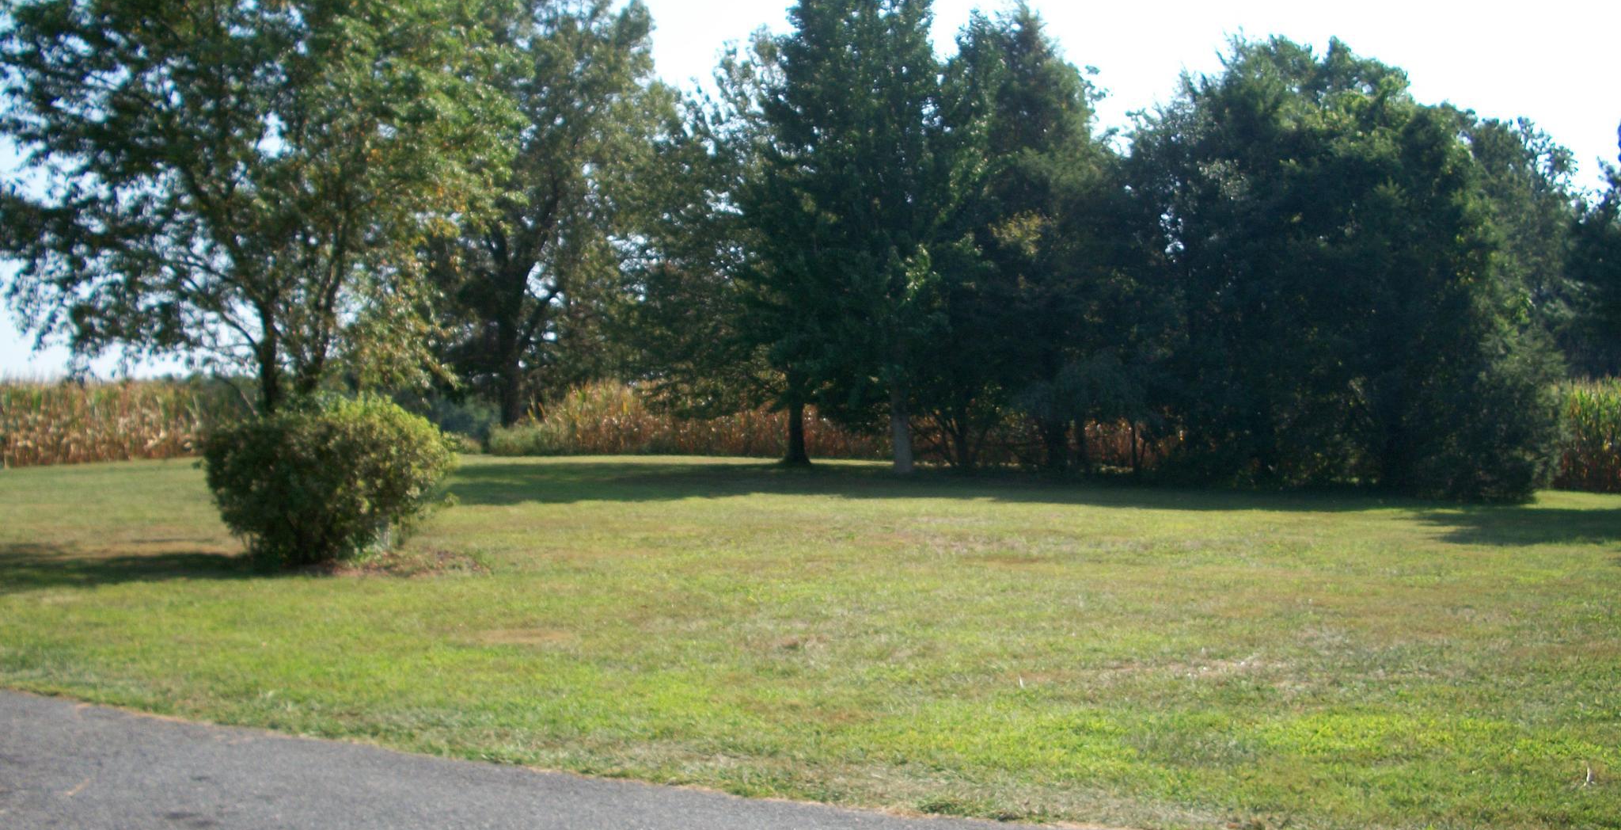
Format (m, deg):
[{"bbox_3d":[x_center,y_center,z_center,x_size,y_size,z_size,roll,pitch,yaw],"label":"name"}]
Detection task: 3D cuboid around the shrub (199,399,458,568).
[{"bbox_3d":[-4.757,0.651,16.200,2.440,1.680,2.300,0,1,0],"label":"shrub"}]

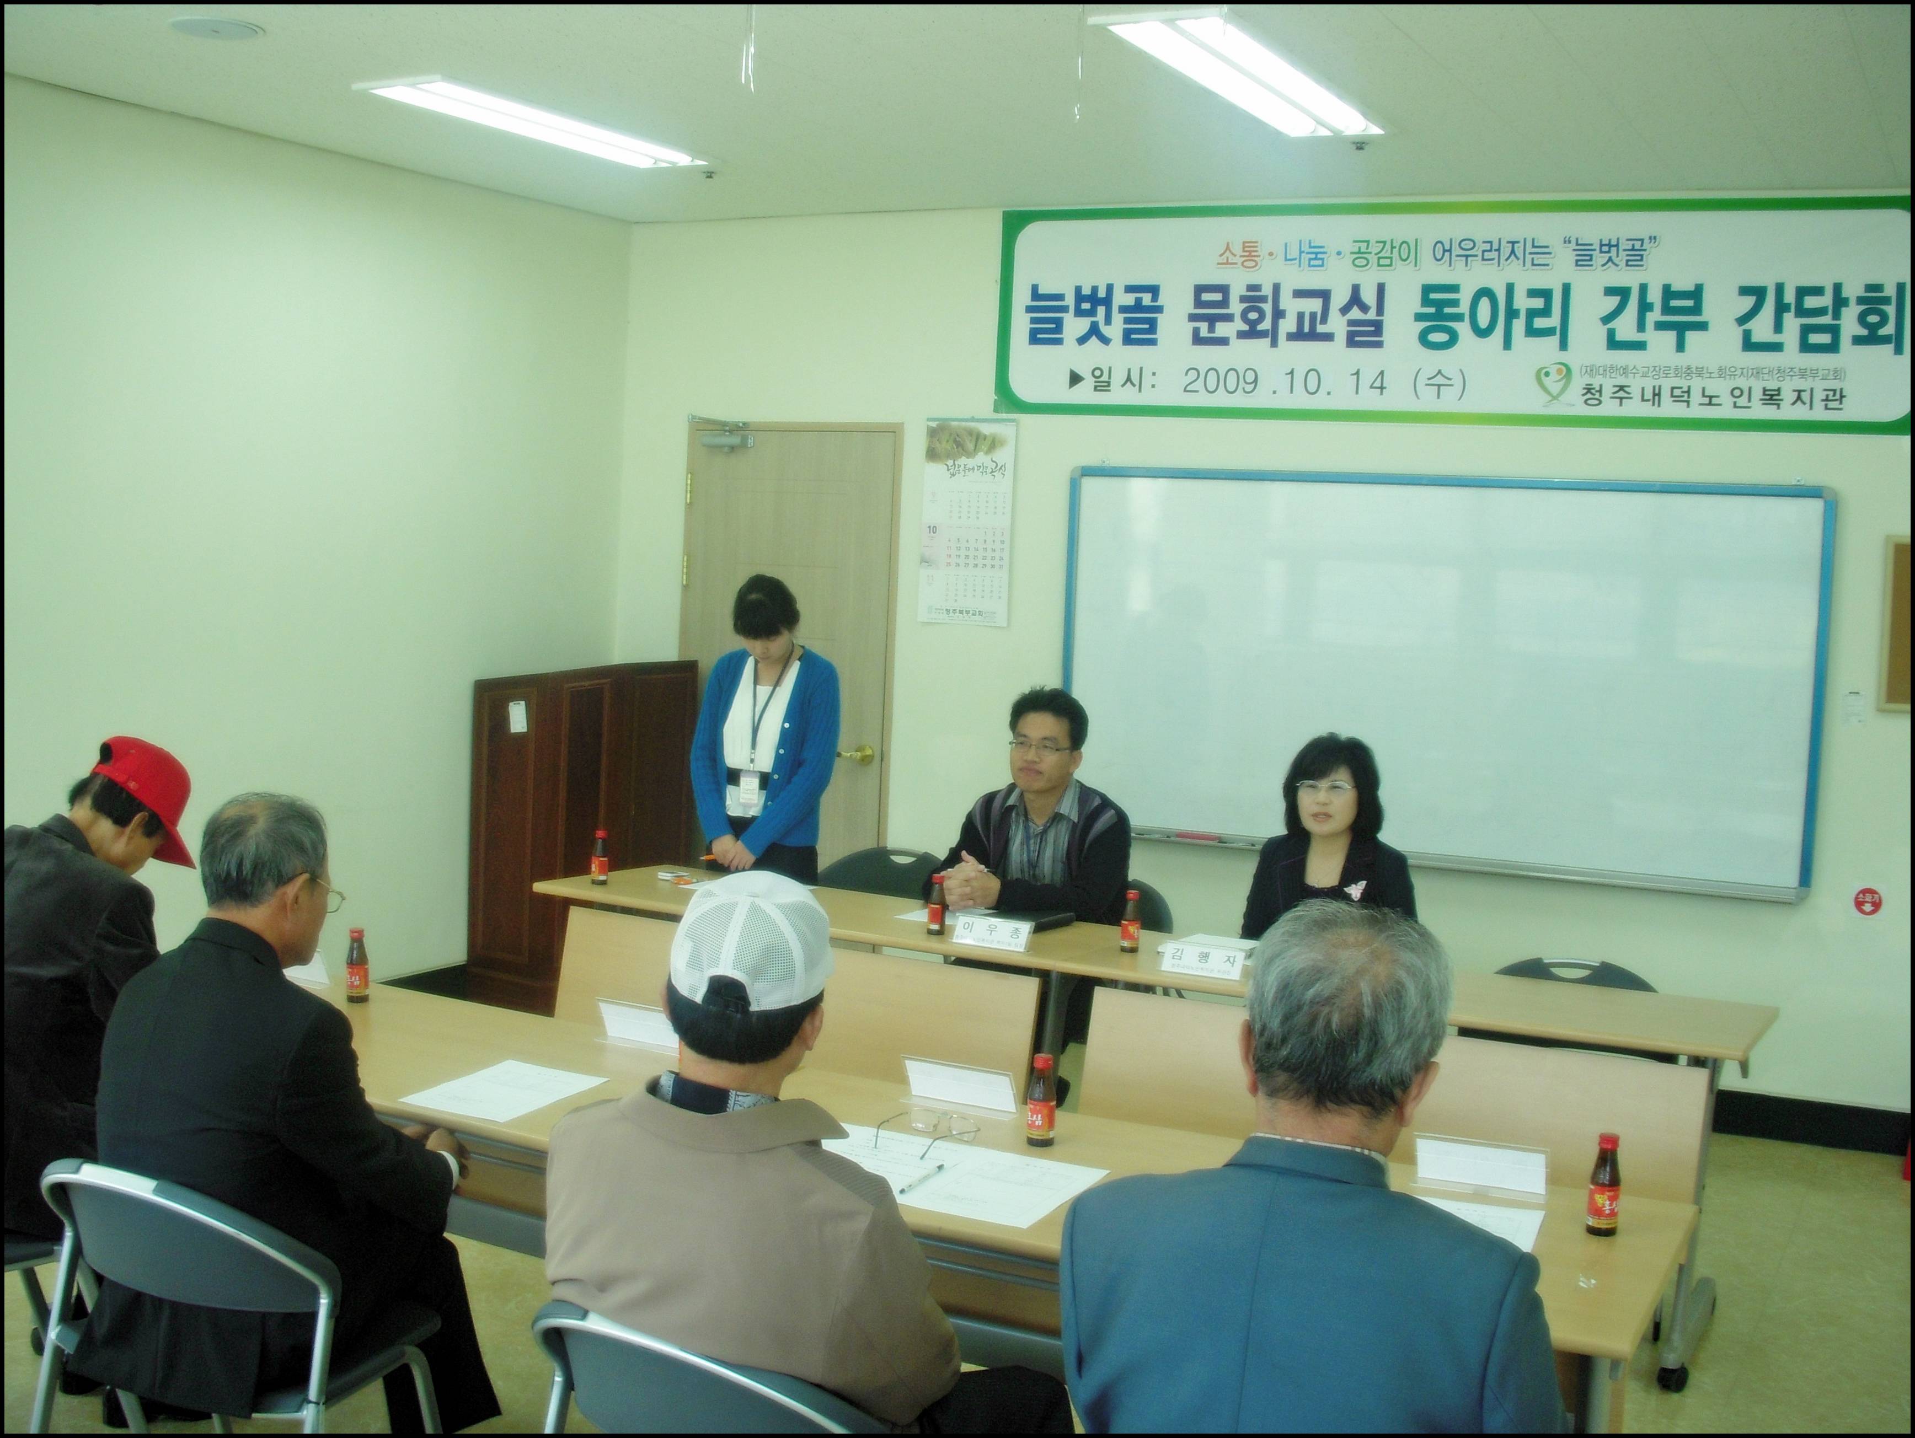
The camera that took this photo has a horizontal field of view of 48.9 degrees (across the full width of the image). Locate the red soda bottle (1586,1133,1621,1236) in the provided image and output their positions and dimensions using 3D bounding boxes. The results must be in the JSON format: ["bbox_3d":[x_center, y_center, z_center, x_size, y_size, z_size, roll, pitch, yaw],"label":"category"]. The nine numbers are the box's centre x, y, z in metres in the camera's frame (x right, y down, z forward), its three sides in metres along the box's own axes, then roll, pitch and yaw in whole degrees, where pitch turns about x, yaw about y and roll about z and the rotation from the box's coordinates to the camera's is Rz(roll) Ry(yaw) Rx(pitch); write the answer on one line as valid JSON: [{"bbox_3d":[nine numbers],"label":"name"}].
[{"bbox_3d":[0.918,0.659,2.978,0.047,0.139,0.047,5,6,26],"label":"red soda bottle"}]

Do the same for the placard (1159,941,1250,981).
[{"bbox_3d":[0.546,0.522,4.640,0.198,0.080,0.050,4,6,25],"label":"placard"}]

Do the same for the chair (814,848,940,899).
[{"bbox_3d":[-0.269,0.776,5.815,0.480,0.790,0.530,5,6,26],"label":"chair"}]

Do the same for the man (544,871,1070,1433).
[{"bbox_3d":[-0.151,0.804,2.662,0.540,1.300,0.740,5,6,26],"label":"man"}]

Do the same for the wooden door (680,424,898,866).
[{"bbox_3d":[-0.604,-0.021,7.457,0.870,2.030,0.080,4,6,25],"label":"wooden door"}]

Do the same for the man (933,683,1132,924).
[{"bbox_3d":[0.151,0.569,5.494,0.570,1.300,0.740,5,6,26],"label":"man"}]

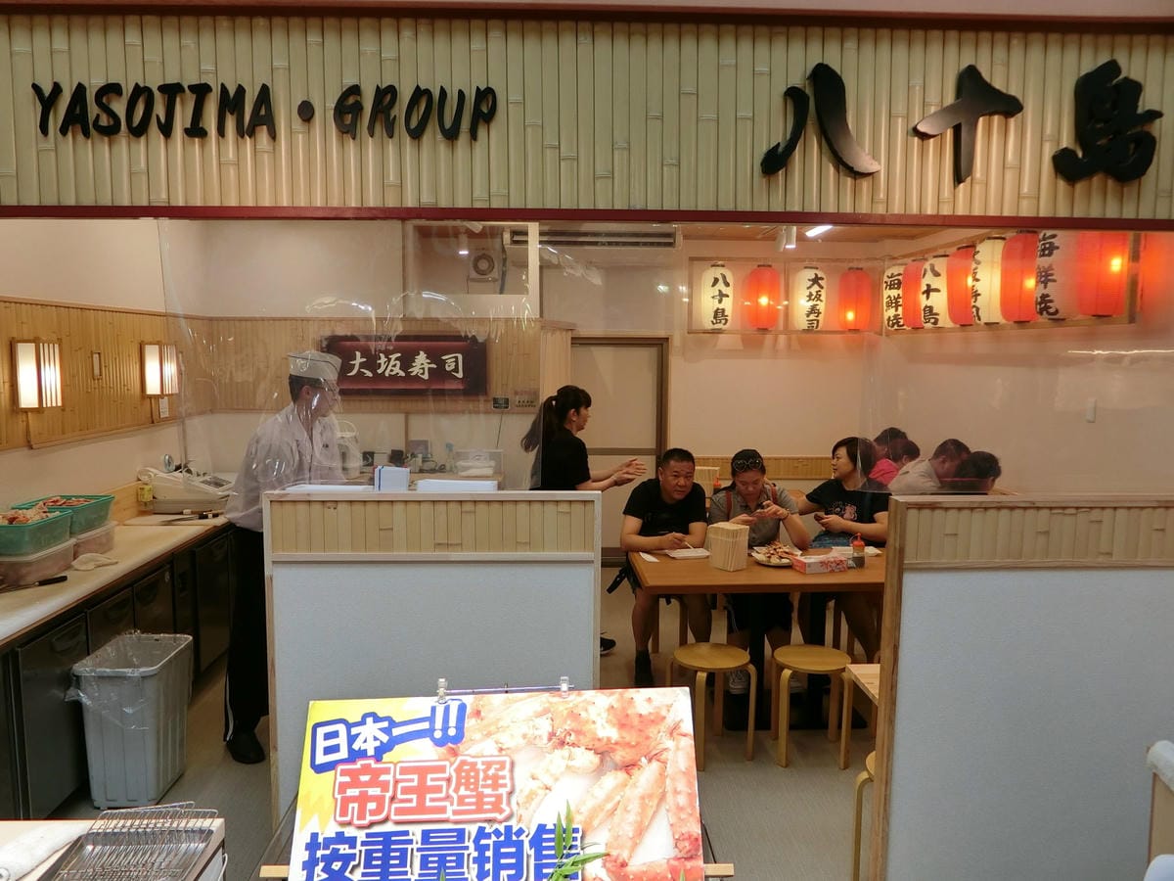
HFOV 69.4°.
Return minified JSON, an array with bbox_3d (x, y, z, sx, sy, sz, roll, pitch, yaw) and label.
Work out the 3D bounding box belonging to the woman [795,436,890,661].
[{"bbox_3d":[1.487,0.631,4.872,0.580,1.290,0.700,3,6,22],"label":"woman"}]

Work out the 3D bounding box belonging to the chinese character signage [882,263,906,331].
[{"bbox_3d":[2.345,-1.071,6.330,0.270,0.490,0.270,-5,7,-42],"label":"chinese character signage"}]

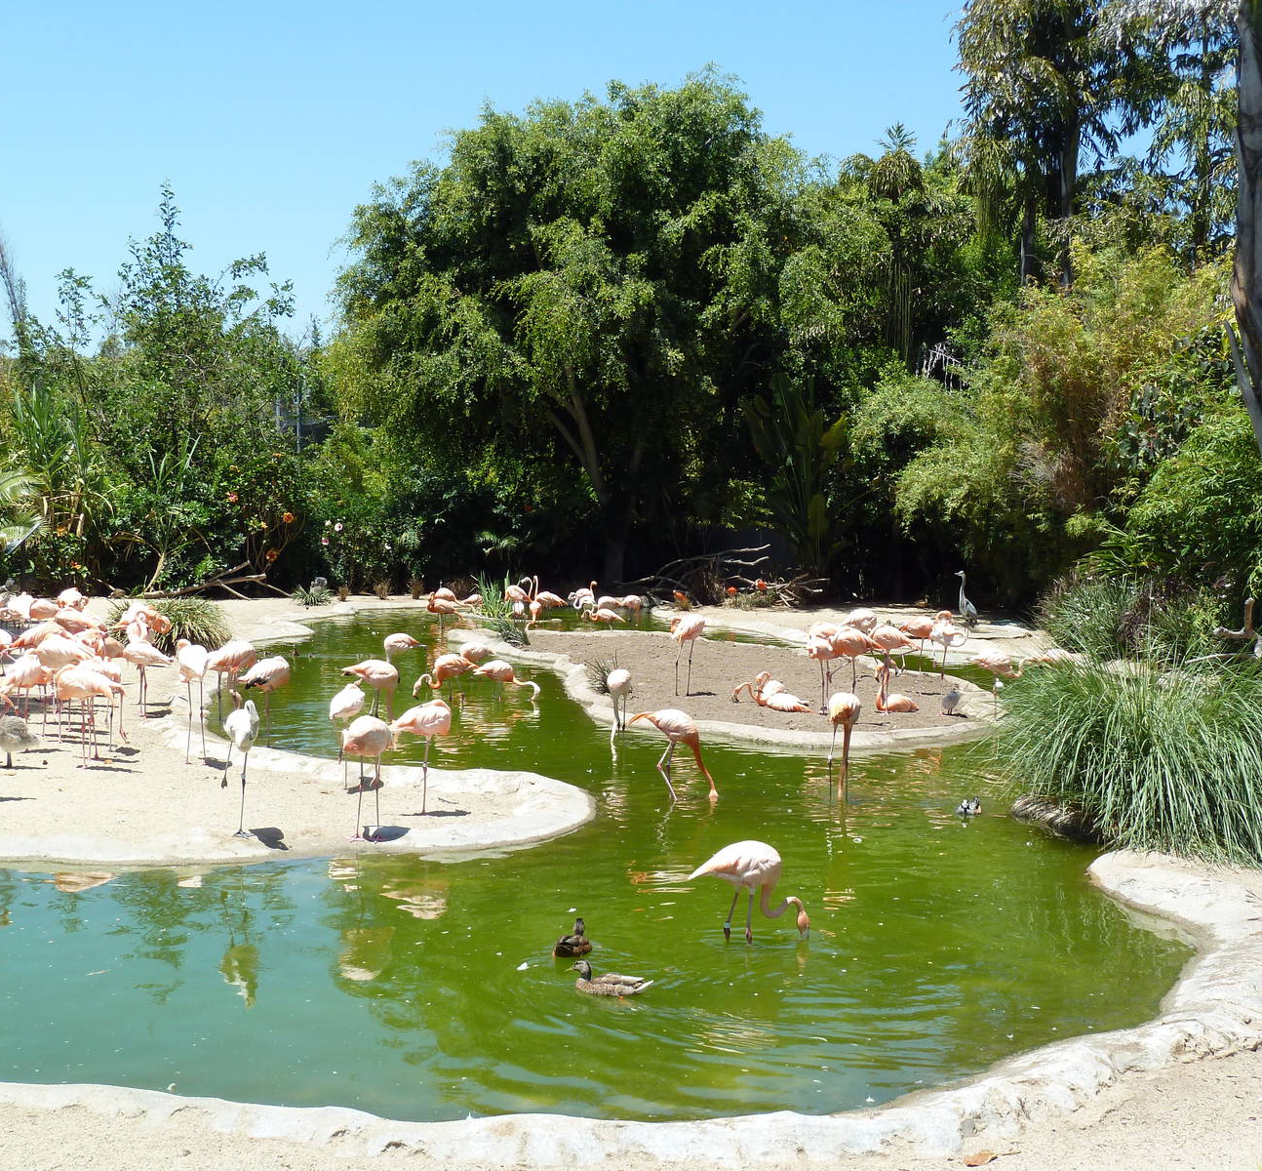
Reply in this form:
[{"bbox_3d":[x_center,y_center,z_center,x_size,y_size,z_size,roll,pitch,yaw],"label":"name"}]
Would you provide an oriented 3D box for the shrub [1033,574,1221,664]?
[{"bbox_3d":[7.280,0.358,26.186,2.650,1.220,2.300,2,4,0],"label":"shrub"}]

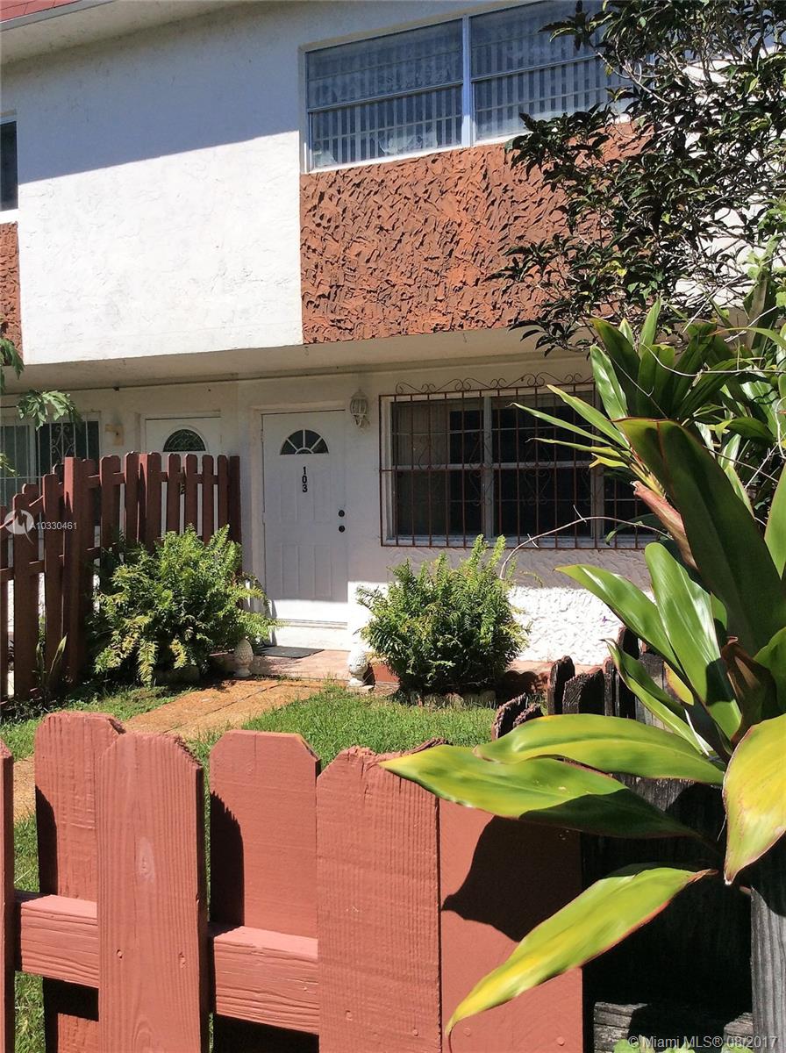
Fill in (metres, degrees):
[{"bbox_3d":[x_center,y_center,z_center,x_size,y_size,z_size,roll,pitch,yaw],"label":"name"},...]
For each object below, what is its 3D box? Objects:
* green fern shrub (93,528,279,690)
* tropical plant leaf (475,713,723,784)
[{"bbox_3d":[-1.873,0.703,8.700,1.480,1.360,1.350,-1,2,0],"label":"green fern shrub"},{"bbox_3d":[0.215,0.231,1.010,0.285,0.055,0.090,9,0,-12],"label":"tropical plant leaf"}]

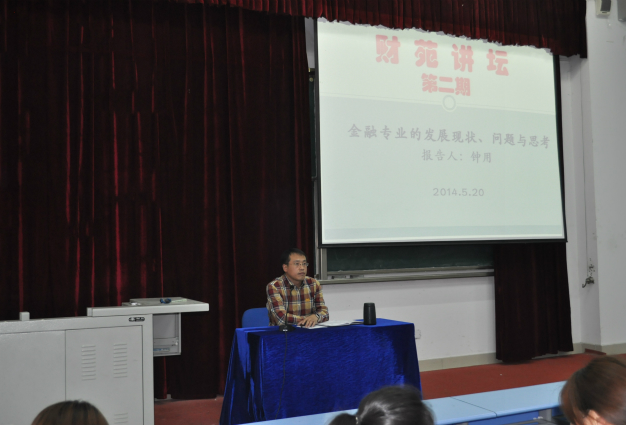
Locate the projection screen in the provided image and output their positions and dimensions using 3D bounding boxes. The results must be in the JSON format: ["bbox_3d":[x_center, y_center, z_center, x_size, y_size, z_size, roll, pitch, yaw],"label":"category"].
[{"bbox_3d":[1.407,-0.794,7.046,3.035,2.240,0.060,0,-3,-25],"label":"projection screen"}]

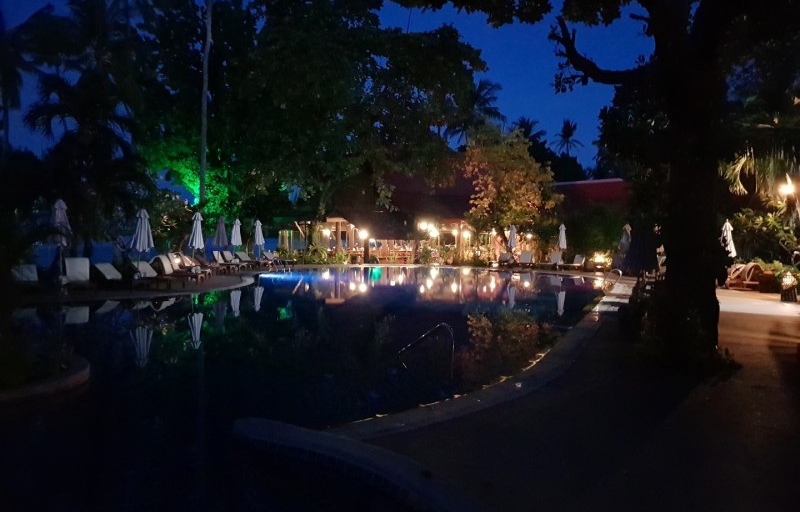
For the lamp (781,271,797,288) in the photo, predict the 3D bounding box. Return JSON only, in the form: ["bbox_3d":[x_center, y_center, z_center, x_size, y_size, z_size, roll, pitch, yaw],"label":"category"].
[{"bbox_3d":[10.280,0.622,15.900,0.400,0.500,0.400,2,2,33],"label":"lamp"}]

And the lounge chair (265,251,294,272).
[{"bbox_3d":[-6.036,0.174,30.100,0.660,0.750,1.850,-1,3,-45],"label":"lounge chair"}]

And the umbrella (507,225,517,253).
[{"bbox_3d":[6.650,-0.649,35.641,0.520,2.400,0.520,1,2,11],"label":"umbrella"}]

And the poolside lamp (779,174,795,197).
[{"bbox_3d":[10.176,-1.854,15.800,0.380,0.550,0.380,2,2,33],"label":"poolside lamp"}]

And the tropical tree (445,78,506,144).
[{"bbox_3d":[7.182,-8.888,58.280,6.400,16.500,6.400,1,2,7],"label":"tropical tree"}]

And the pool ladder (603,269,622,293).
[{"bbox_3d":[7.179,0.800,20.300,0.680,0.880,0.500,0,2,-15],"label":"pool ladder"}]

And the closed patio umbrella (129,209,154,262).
[{"bbox_3d":[-8.141,-0.287,19.041,0.750,2.400,0.750,0,2,-23],"label":"closed patio umbrella"}]

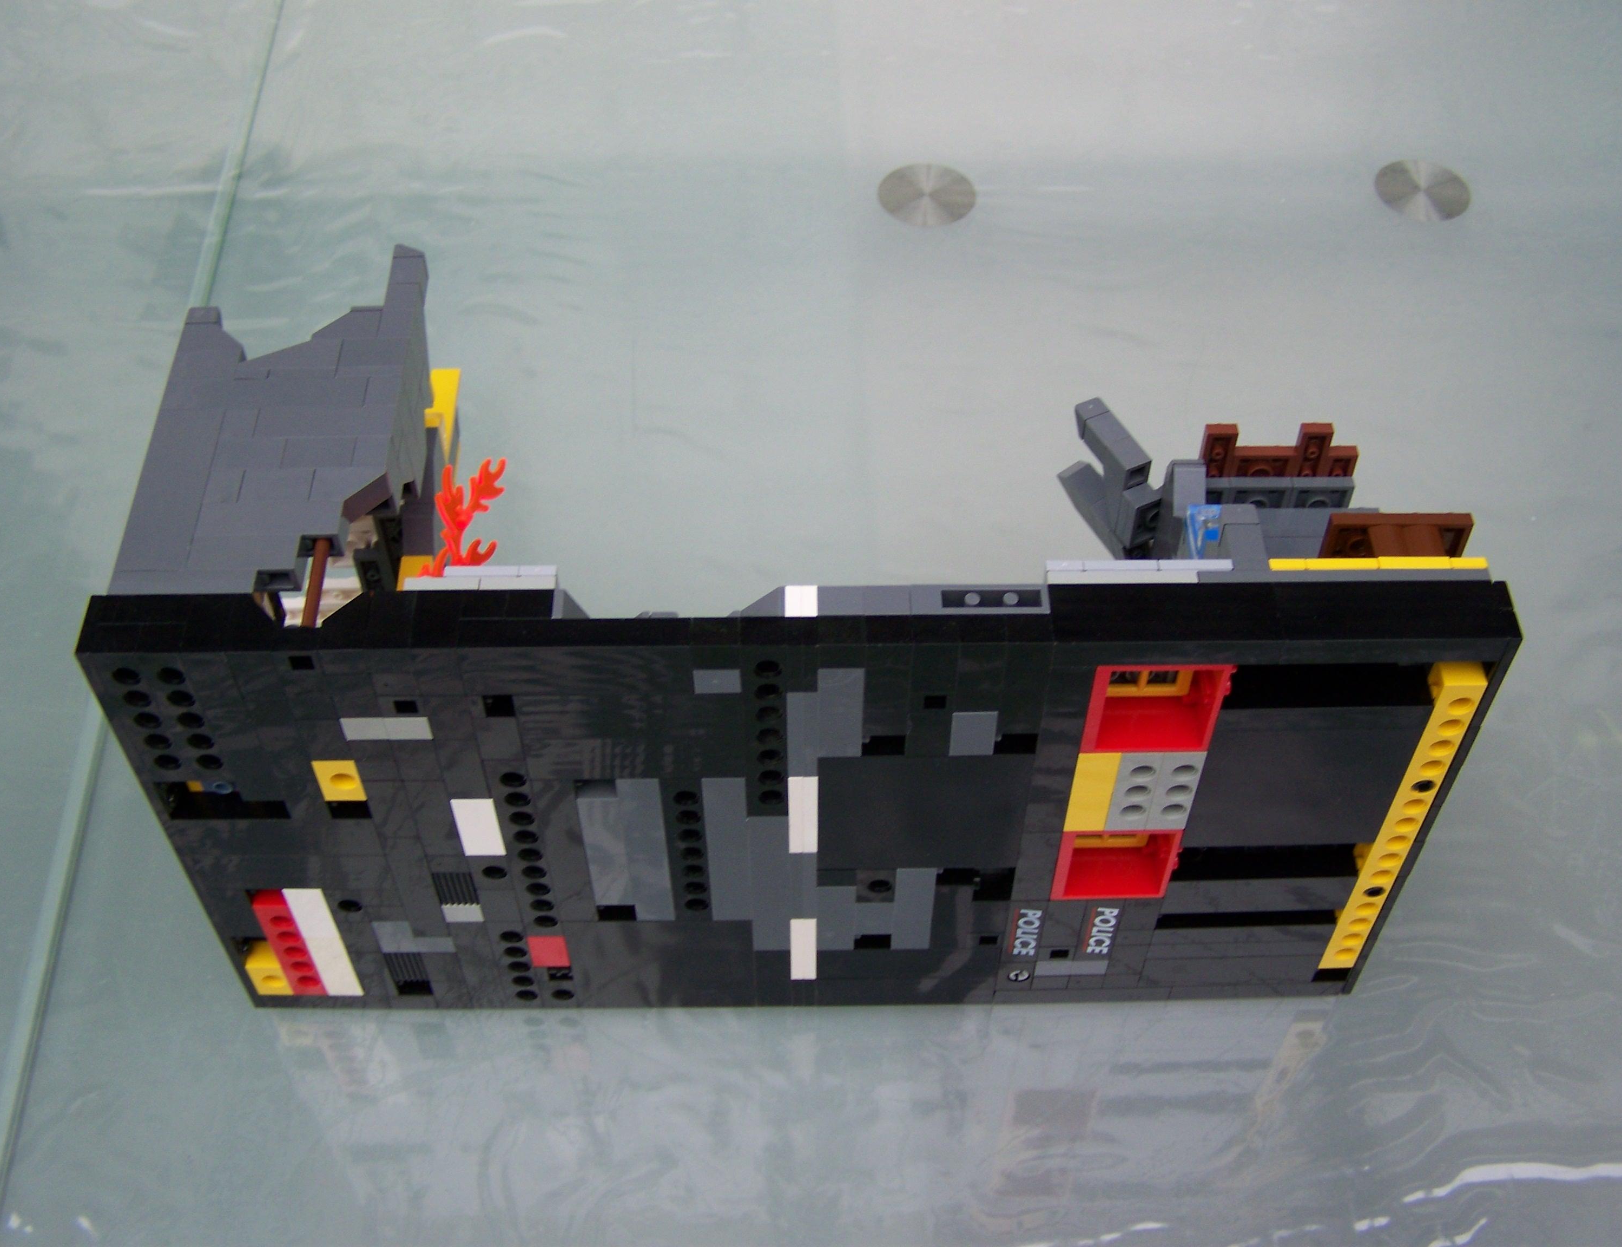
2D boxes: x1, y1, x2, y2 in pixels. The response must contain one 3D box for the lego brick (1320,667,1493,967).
[{"bbox_3d":[0.143,0.051,0.448,0.010,0.128,0.008,-1,51,0],"label":"lego brick"}]

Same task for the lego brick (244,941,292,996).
[{"bbox_3d":[-0.147,0.094,0.496,0.010,0.016,0.008,-1,51,0],"label":"lego brick"}]

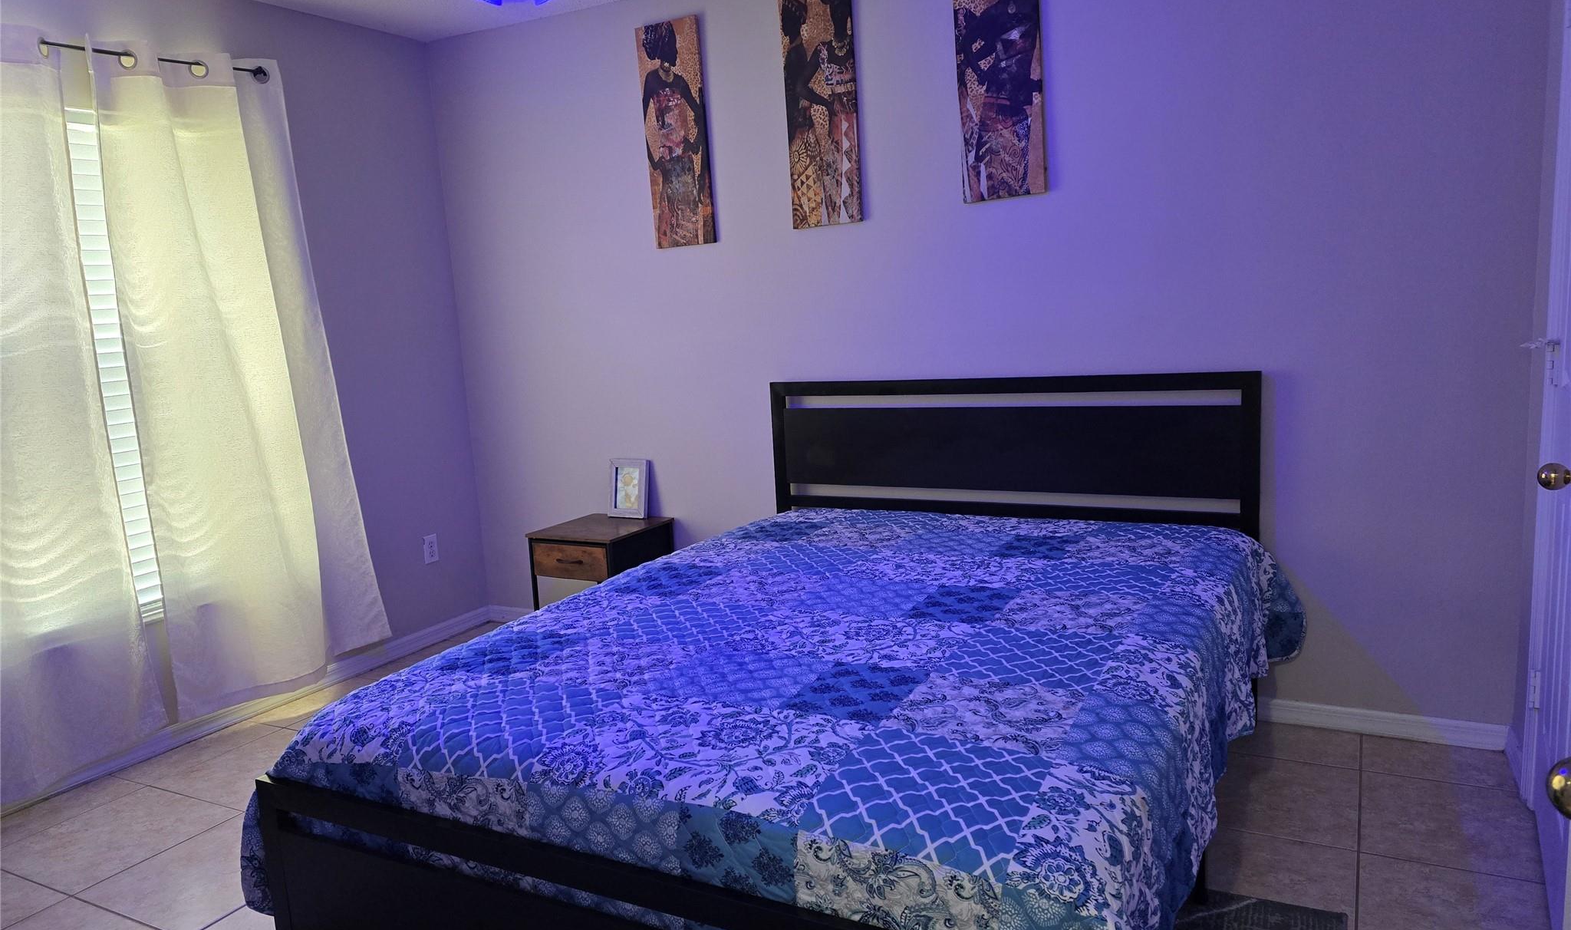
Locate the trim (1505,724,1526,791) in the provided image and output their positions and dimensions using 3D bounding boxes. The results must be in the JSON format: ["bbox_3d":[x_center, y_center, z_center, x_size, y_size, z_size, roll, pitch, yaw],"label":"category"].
[{"bbox_3d":[1.909,0.761,2.727,0.015,0.080,0.245,2,10,29],"label":"trim"}]

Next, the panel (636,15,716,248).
[{"bbox_3d":[-0.390,-1.185,3.760,0.255,0.780,0.025,1,10,29],"label":"panel"}]

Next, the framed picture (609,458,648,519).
[{"bbox_3d":[-0.616,0.094,4.103,0.174,0.228,0.028,2,-1,29],"label":"framed picture"}]

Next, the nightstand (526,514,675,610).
[{"bbox_3d":[-0.682,0.490,4.003,0.395,0.515,0.396,2,10,29],"label":"nightstand"}]

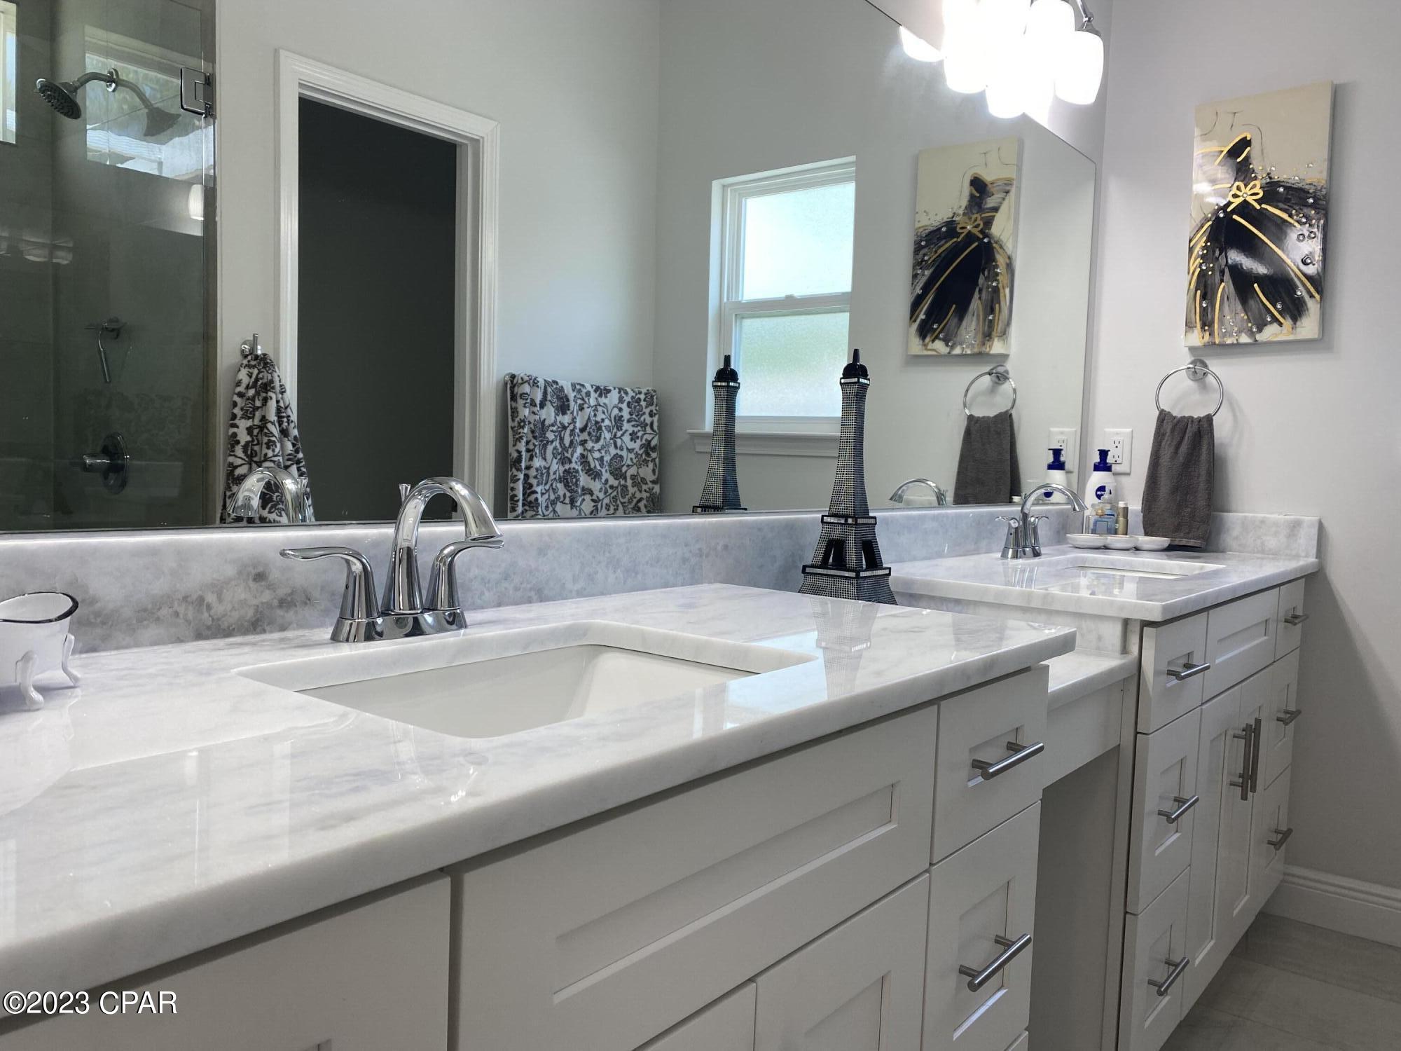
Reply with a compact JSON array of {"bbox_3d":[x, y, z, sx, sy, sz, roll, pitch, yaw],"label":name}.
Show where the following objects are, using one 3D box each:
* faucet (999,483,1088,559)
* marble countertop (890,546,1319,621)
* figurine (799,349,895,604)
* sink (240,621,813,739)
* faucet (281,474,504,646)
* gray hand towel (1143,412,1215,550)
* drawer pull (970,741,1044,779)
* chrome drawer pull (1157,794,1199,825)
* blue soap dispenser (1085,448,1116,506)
[{"bbox_3d":[0.767,-0.010,2.330,0.187,0.169,0.268,5,4,39],"label":"faucet"},{"bbox_3d":[0.874,0.098,2.260,0.585,0.032,1.310,5,4,39],"label":"marble countertop"},{"bbox_3d":[0.242,-0.046,1.698,0.145,0.472,0.145,5,4,39],"label":"figurine"},{"bbox_3d":[-0.142,0.210,0.968,0.330,0.160,0.460,5,4,39],"label":"sink"},{"bbox_3d":[-0.264,0.033,1.059,0.187,0.168,0.268,5,4,39],"label":"faucet"},{"bbox_3d":[1.236,-0.124,2.725,0.175,0.357,0.060,5,4,39],"label":"gray hand towel"},{"bbox_3d":[0.340,0.260,1.176,0.036,0.012,0.158,5,4,39],"label":"drawer pull"},{"bbox_3d":[0.802,0.473,1.767,0.036,0.012,0.158,5,4,39],"label":"chrome drawer pull"},{"bbox_3d":[1.079,-0.077,2.838,0.086,0.256,0.058,3,4,17],"label":"blue soap dispenser"}]

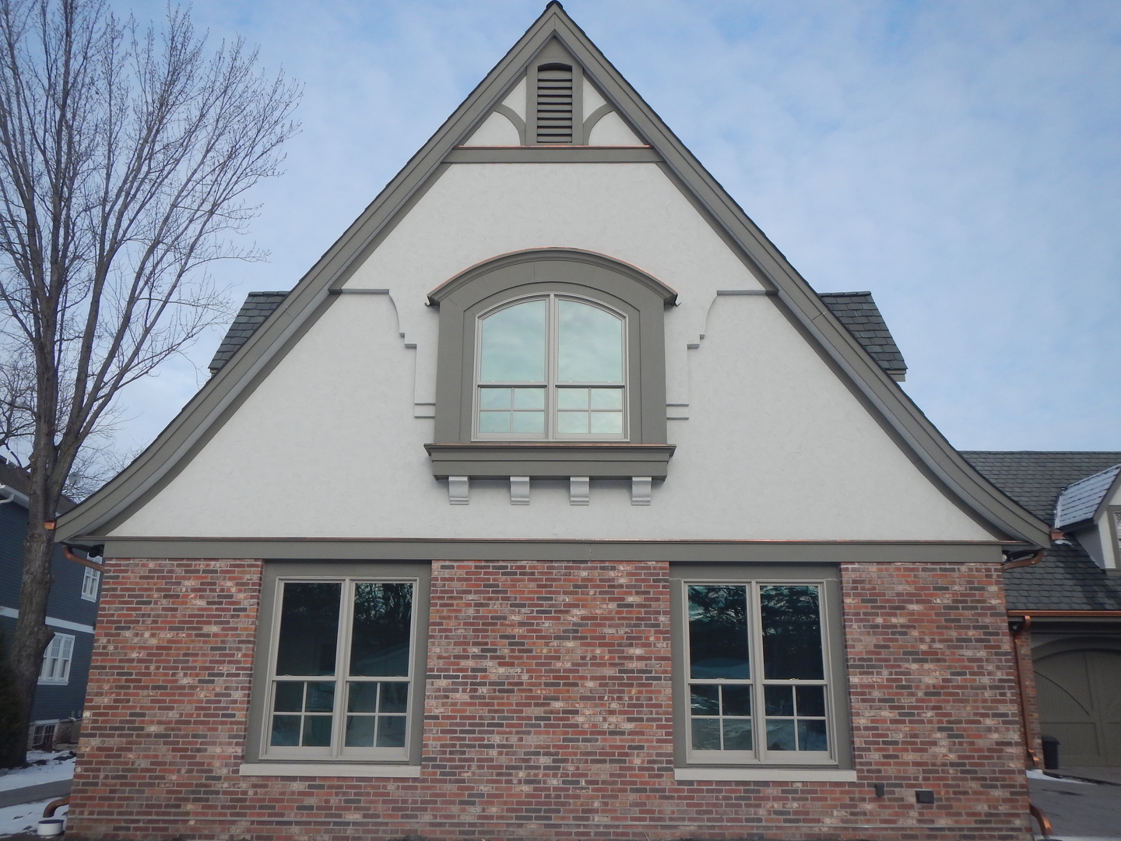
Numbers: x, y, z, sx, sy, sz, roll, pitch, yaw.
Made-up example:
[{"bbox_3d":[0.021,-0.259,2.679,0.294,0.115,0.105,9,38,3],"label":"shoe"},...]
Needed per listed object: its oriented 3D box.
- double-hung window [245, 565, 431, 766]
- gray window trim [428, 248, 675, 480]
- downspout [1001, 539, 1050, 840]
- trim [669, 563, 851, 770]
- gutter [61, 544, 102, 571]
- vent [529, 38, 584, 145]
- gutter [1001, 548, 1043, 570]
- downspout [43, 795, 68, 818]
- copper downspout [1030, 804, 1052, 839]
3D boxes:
[{"bbox_3d":[-2.411,2.635,9.971,1.883,2.160,0.180,0,-15,1],"label":"double-hung window"},{"bbox_3d":[-0.099,-0.605,10.461,2.870,2.800,0.400,0,-15,1],"label":"gray window trim"},{"bbox_3d":[5.146,2.905,9.842,0.560,3.020,0.110,0,-15,1],"label":"downspout"},{"bbox_3d":[2.150,2.644,9.869,1.886,2.160,0.180,0,-15,1],"label":"trim"},{"bbox_3d":[-5.466,1.586,10.420,0.550,0.300,0.100,0,-15,1],"label":"gutter"},{"bbox_3d":[-0.068,-4.222,11.608,0.725,1.580,0.100,0,-15,1],"label":"vent"},{"bbox_3d":[5.172,1.570,10.192,0.530,0.260,0.100,0,-15,1],"label":"gutter"},{"bbox_3d":[-5.370,4.159,9.781,0.320,0.260,0.110,0,-15,1],"label":"downspout"},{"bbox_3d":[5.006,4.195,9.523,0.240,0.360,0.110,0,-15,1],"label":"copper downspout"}]

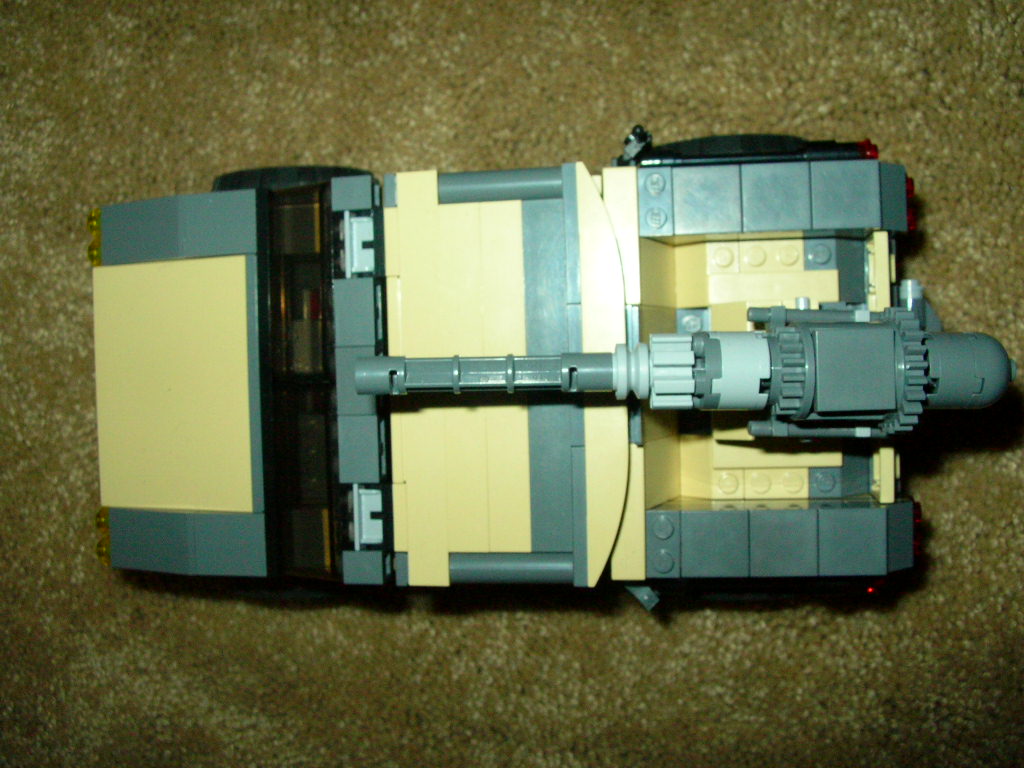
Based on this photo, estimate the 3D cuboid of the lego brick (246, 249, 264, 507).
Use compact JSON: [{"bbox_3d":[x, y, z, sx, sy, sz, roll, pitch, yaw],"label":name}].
[{"bbox_3d":[-0.063,0.000,0.264,0.003,0.008,0.064,-1,91,9],"label":"lego brick"}]

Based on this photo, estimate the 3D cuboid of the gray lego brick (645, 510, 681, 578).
[{"bbox_3d":[0.035,0.038,0.249,0.008,0.005,0.016,-1,91,1],"label":"gray lego brick"}]

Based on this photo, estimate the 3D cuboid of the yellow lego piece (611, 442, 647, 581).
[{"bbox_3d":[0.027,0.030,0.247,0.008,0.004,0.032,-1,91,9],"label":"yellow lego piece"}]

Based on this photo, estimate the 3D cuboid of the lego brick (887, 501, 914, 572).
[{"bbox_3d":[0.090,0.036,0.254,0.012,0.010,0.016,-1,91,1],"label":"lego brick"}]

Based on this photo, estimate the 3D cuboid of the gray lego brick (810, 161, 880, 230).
[{"bbox_3d":[0.077,-0.043,0.249,0.016,0.005,0.016,-1,91,2],"label":"gray lego brick"}]

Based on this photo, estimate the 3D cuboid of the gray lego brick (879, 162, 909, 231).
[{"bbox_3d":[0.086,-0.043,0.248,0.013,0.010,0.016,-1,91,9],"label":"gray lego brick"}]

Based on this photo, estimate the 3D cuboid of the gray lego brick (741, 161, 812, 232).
[{"bbox_3d":[0.061,-0.043,0.249,0.016,0.005,0.016,-1,91,2],"label":"gray lego brick"}]

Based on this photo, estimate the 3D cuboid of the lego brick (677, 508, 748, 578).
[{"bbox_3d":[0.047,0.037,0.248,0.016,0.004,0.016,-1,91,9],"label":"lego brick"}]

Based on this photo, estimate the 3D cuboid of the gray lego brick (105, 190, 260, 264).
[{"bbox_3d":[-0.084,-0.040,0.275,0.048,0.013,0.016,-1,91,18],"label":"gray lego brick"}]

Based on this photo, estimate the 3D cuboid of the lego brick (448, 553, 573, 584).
[{"bbox_3d":[0.001,0.042,0.248,0.029,0.008,0.008,-1,91,10],"label":"lego brick"}]

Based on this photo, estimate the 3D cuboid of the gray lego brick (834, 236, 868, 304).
[{"bbox_3d":[0.084,-0.028,0.266,0.009,0.009,0.016,-1,91,2],"label":"gray lego brick"}]

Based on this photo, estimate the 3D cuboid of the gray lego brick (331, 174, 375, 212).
[{"bbox_3d":[-0.037,-0.044,0.251,0.010,0.008,0.008,-1,91,9],"label":"gray lego brick"}]

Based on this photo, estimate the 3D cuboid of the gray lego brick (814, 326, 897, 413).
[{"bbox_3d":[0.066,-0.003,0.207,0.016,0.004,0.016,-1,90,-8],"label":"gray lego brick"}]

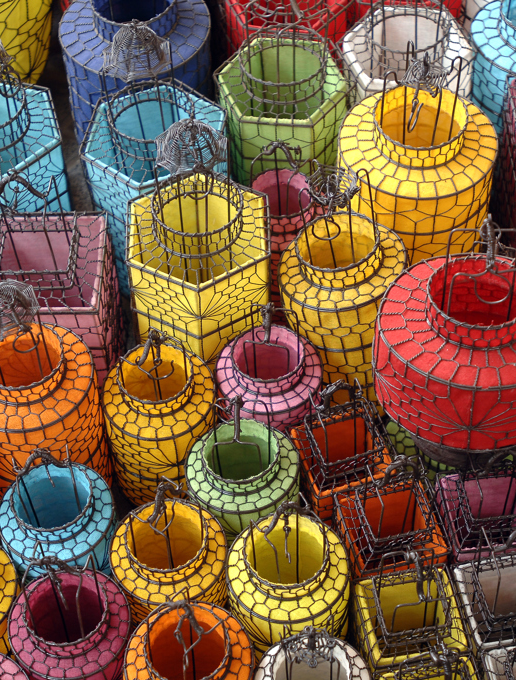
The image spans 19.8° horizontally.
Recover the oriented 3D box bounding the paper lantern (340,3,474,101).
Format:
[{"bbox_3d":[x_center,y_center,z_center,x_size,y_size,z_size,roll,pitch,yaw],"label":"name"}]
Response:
[{"bbox_3d":[0.208,-0.326,2.117,0.188,0.295,0.163,6,52,6],"label":"paper lantern"}]

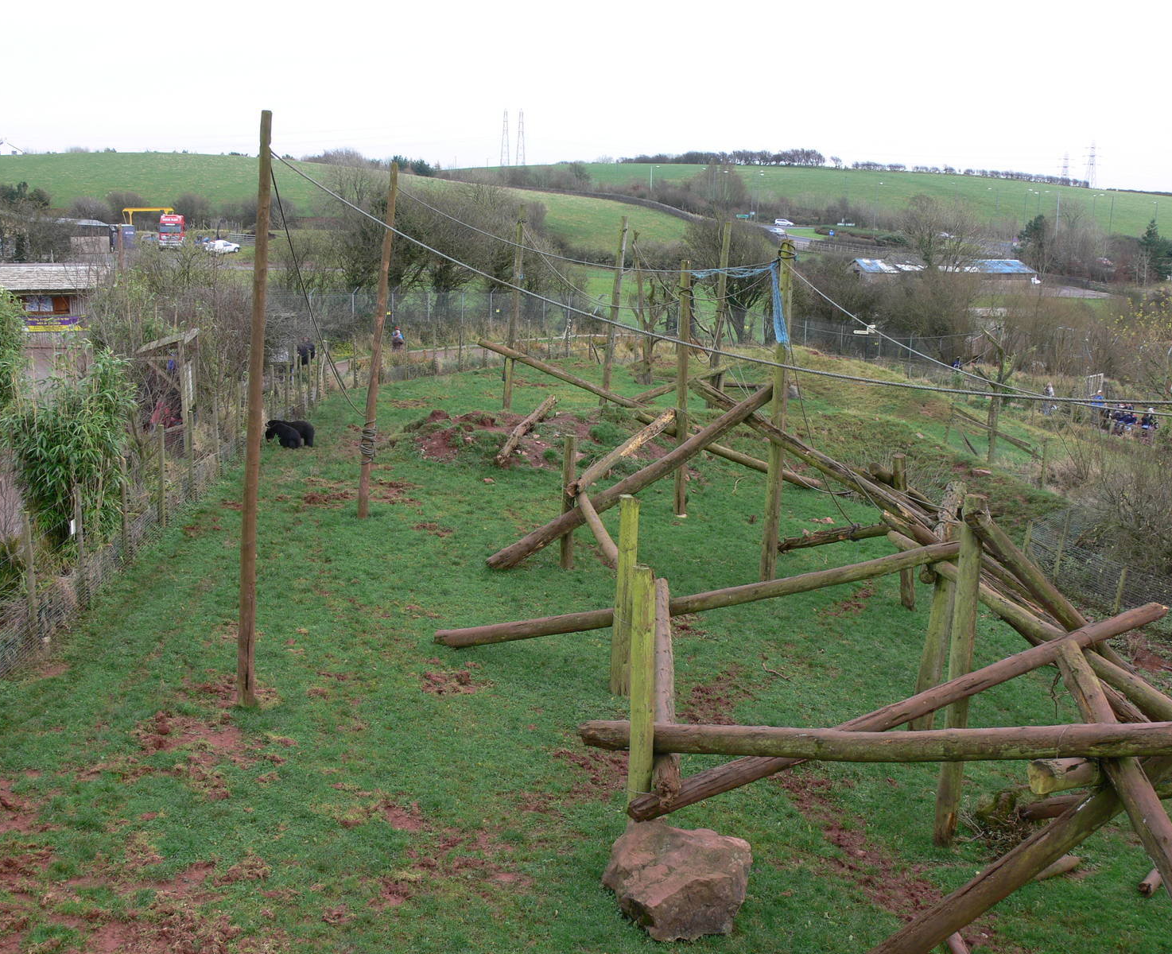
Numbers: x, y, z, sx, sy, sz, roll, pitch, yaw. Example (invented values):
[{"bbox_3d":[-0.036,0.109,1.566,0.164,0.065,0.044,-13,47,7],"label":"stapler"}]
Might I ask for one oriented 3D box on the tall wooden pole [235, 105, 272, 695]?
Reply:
[{"bbox_3d":[-4.788,-0.795,18.667,0.260,8.756,0.260,5,11,-1],"label":"tall wooden pole"}]

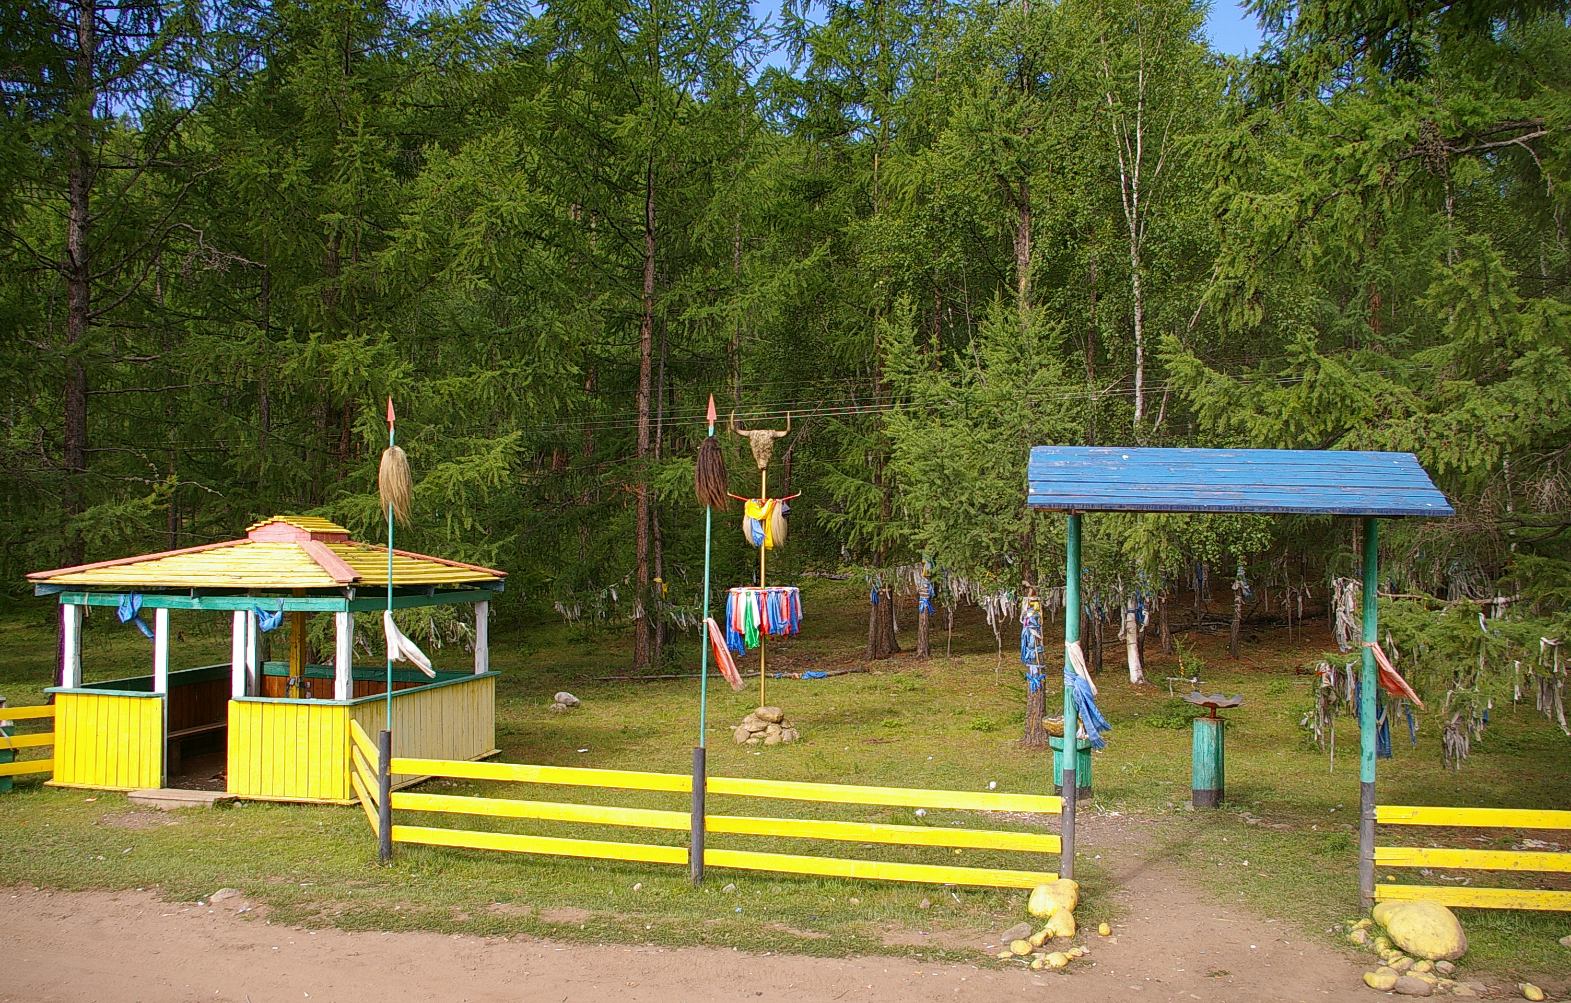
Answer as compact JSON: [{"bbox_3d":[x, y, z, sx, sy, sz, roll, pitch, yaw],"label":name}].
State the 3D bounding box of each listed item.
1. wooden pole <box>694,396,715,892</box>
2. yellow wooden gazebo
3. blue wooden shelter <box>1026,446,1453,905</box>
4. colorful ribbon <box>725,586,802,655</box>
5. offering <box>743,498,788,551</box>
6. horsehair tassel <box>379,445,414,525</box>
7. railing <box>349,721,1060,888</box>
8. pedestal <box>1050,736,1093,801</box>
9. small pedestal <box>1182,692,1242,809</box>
[{"bbox_3d":[-0.622,1.074,9.049,0.100,3.720,0.100,1,-2,6],"label":"wooden pole"},{"bbox_3d":[-5.771,1.615,13.743,3.789,2.875,3.339,0,-2,13],"label":"yellow wooden gazebo"},{"bbox_3d":[3.108,1.239,8.477,2.632,3.219,1.588,0,-2,12],"label":"blue wooden shelter"},{"bbox_3d":[-0.275,1.475,14.659,0.935,0.843,0.889,0,-2,3],"label":"colorful ribbon"},{"bbox_3d":[-0.244,0.274,14.599,0.567,0.644,0.280,0,-2,3],"label":"offering"},{"bbox_3d":[-3.214,-0.137,9.708,0.283,0.657,0.263,0,-2,6],"label":"horsehair tassel"},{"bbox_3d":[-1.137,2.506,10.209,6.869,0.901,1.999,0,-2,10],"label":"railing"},{"bbox_3d":[2.921,2.690,12.023,0.454,0.631,0.454,0,-2,17],"label":"pedestal"},{"bbox_3d":[4.207,2.456,11.698,0.614,1.105,0.614,1,-2,0],"label":"small pedestal"}]

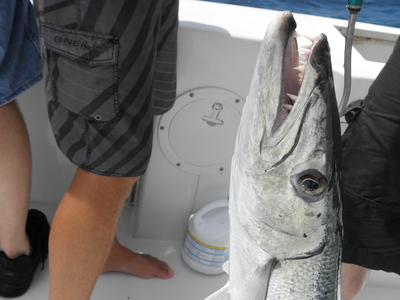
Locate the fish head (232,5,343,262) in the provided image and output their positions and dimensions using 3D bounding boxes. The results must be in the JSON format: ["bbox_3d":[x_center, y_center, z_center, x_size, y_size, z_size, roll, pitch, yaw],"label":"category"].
[{"bbox_3d":[0.116,-0.017,0.750,0.140,0.325,0.095,0,12,-6],"label":"fish head"}]

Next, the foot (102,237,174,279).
[{"bbox_3d":[-0.192,0.271,1.517,0.260,0.095,0.100,7,27,-13],"label":"foot"}]

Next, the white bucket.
[{"bbox_3d":[0.057,0.206,1.585,0.155,0.250,0.150,11,27,-5],"label":"white bucket"}]

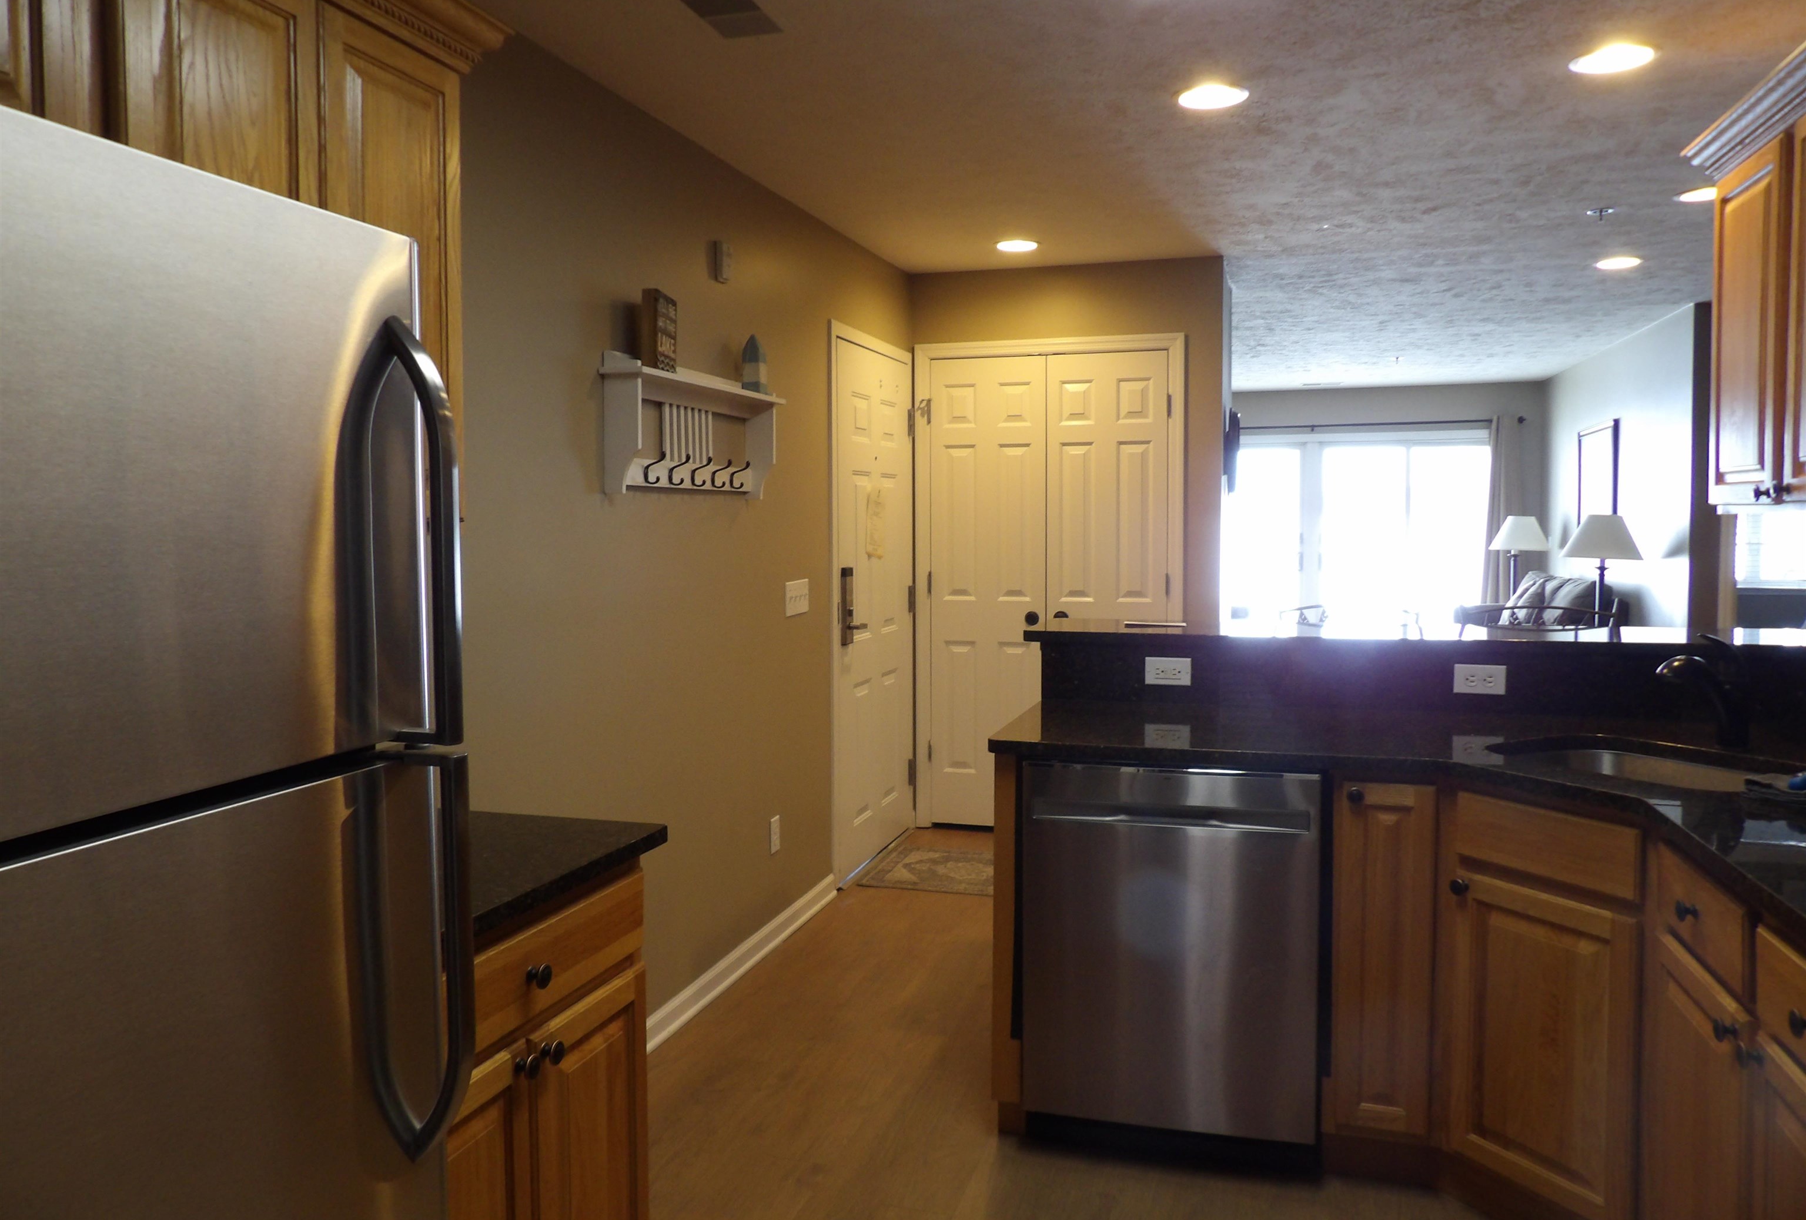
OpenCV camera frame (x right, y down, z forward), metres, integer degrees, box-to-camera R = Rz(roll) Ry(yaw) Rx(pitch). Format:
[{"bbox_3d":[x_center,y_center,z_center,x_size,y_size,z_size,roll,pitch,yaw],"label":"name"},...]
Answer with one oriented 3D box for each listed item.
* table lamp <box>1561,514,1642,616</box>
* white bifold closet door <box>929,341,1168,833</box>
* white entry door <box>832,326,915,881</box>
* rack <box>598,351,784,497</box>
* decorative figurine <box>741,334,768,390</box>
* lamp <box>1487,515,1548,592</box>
[{"bbox_3d":[3.654,-0.127,6.566,0.440,0.740,0.440,1,5,17],"label":"table lamp"},{"bbox_3d":[0.612,-0.058,5.359,1.020,2.035,0.045,1,5,17],"label":"white bifold closet door"},{"bbox_3d":[-0.112,-0.017,5.074,0.050,2.040,0.930,1,5,17],"label":"white entry door"},{"bbox_3d":[-0.540,-0.481,3.418,0.120,0.343,0.900,1,5,17],"label":"rack"},{"bbox_3d":[-0.442,-0.725,3.719,0.056,0.182,0.057,1,5,17],"label":"decorative figurine"},{"bbox_3d":[4.380,-0.295,8.930,0.430,0.740,0.430,1,5,17],"label":"lamp"}]

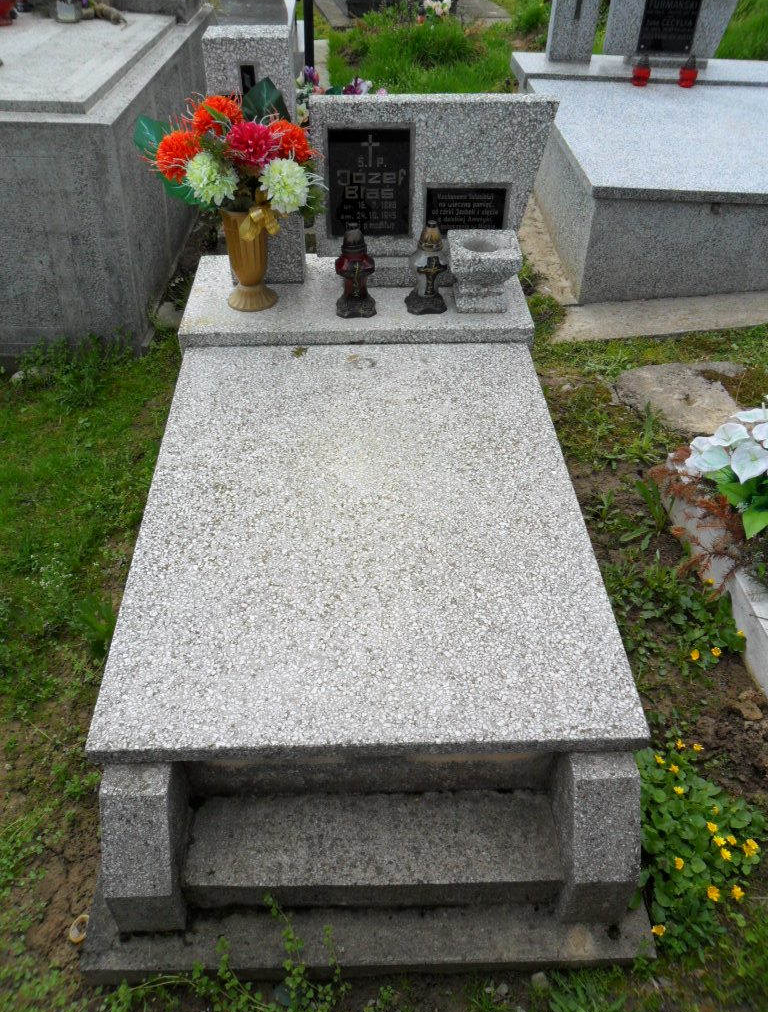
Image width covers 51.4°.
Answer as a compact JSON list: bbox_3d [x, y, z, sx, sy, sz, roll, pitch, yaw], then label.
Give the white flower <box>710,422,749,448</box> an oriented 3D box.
[{"bbox_3d":[0.859,-0.175,1.980,0.100,0.070,0.060,-1,14,-2],"label":"white flower"}]

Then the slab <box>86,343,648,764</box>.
[{"bbox_3d":[-0.043,0.000,1.781,0.950,0.048,1.180,-1,46,-2],"label":"slab"}]

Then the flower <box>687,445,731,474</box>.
[{"bbox_3d":[0.765,-0.109,1.877,0.095,0.060,0.085,0,43,0],"label":"flower"}]

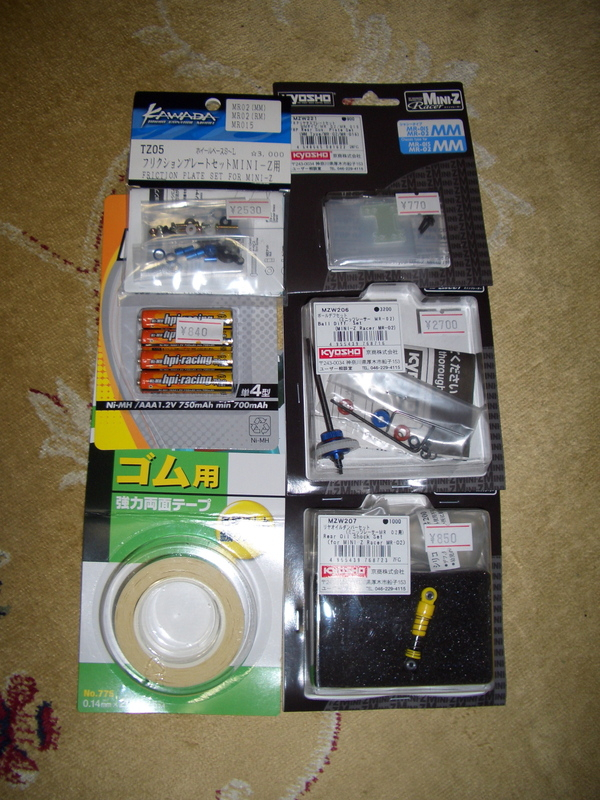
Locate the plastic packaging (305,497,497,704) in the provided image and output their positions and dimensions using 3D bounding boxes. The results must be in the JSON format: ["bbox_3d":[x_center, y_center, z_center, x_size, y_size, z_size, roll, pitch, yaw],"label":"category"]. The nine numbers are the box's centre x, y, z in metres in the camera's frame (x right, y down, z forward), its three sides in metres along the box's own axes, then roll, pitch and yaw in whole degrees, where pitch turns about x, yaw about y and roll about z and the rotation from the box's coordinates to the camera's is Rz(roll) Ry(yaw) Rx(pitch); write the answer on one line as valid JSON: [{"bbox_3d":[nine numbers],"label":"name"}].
[{"bbox_3d":[0.045,0.088,0.367,0.084,0.018,0.091,2,79,-5],"label":"plastic packaging"}]

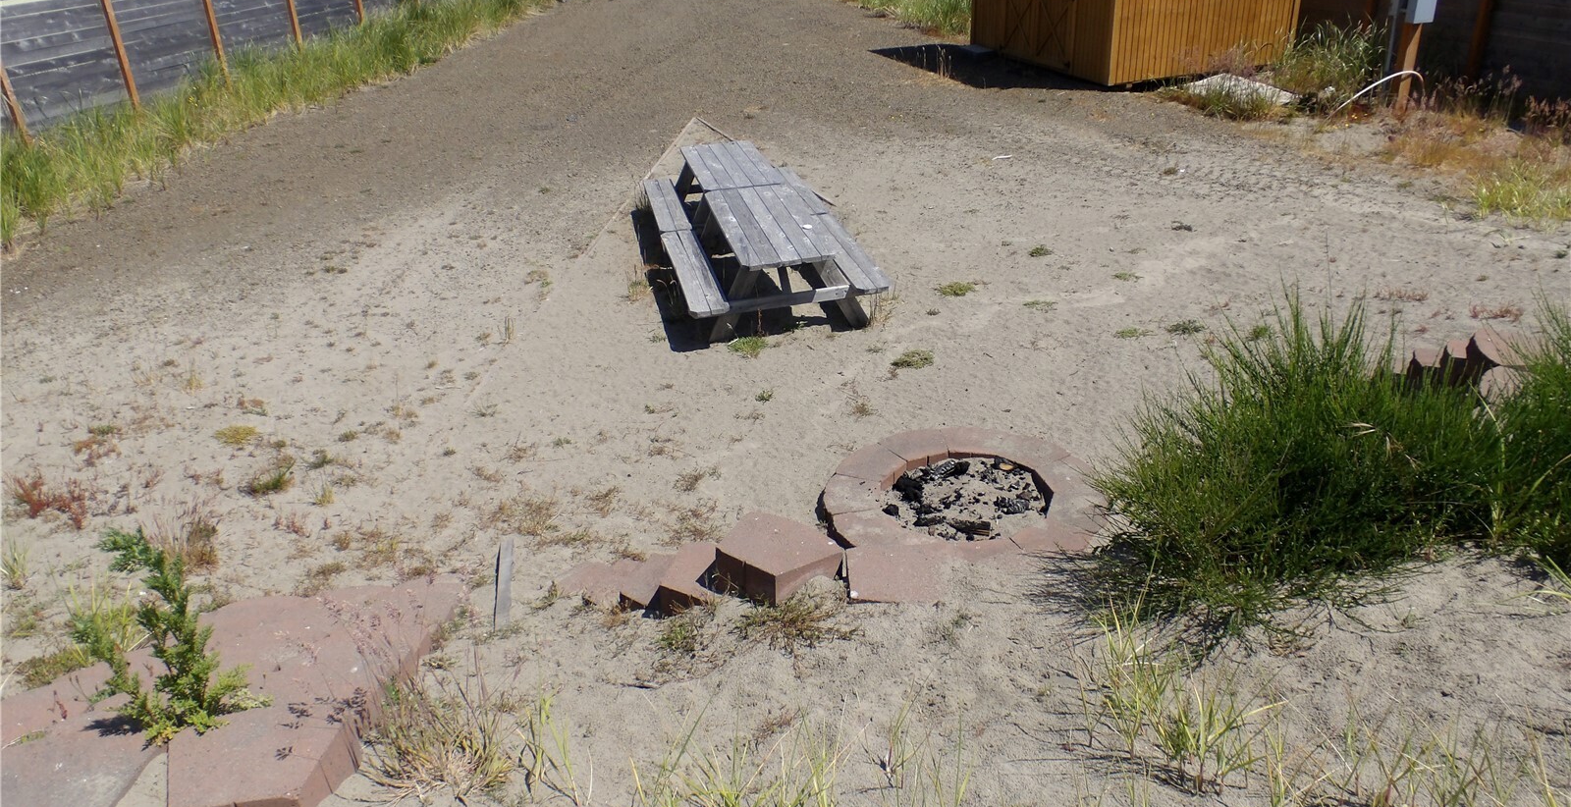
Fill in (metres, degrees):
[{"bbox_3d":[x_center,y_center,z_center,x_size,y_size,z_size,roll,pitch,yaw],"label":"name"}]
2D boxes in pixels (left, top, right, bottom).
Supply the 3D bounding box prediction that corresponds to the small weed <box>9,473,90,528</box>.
[{"bbox_3d":[-3.690,0.485,5.450,0.330,0.160,0.300,-23,33,-33],"label":"small weed"}]

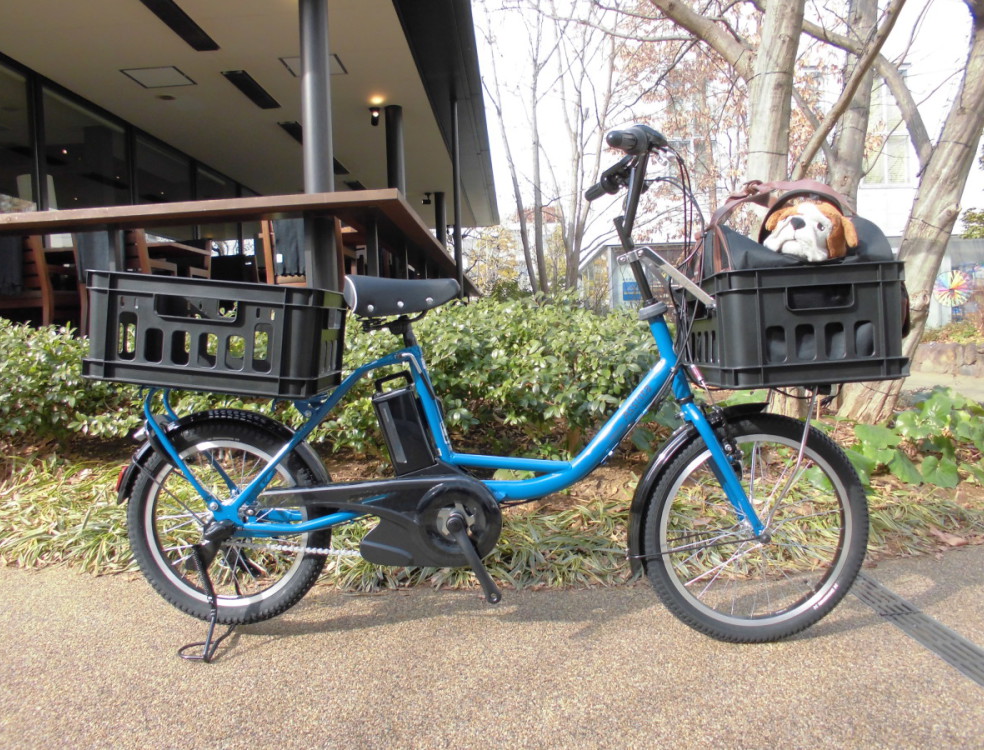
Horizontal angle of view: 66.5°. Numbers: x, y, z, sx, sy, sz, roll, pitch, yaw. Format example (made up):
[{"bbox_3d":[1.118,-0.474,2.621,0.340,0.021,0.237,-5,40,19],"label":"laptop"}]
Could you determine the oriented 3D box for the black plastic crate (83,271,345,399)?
[{"bbox_3d":[-0.596,-0.094,1.686,0.472,0.218,0.345,5,4,0],"label":"black plastic crate"}]

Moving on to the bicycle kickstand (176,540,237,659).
[{"bbox_3d":[-0.617,0.476,1.680,0.095,0.236,0.245,-2,3,2],"label":"bicycle kickstand"}]

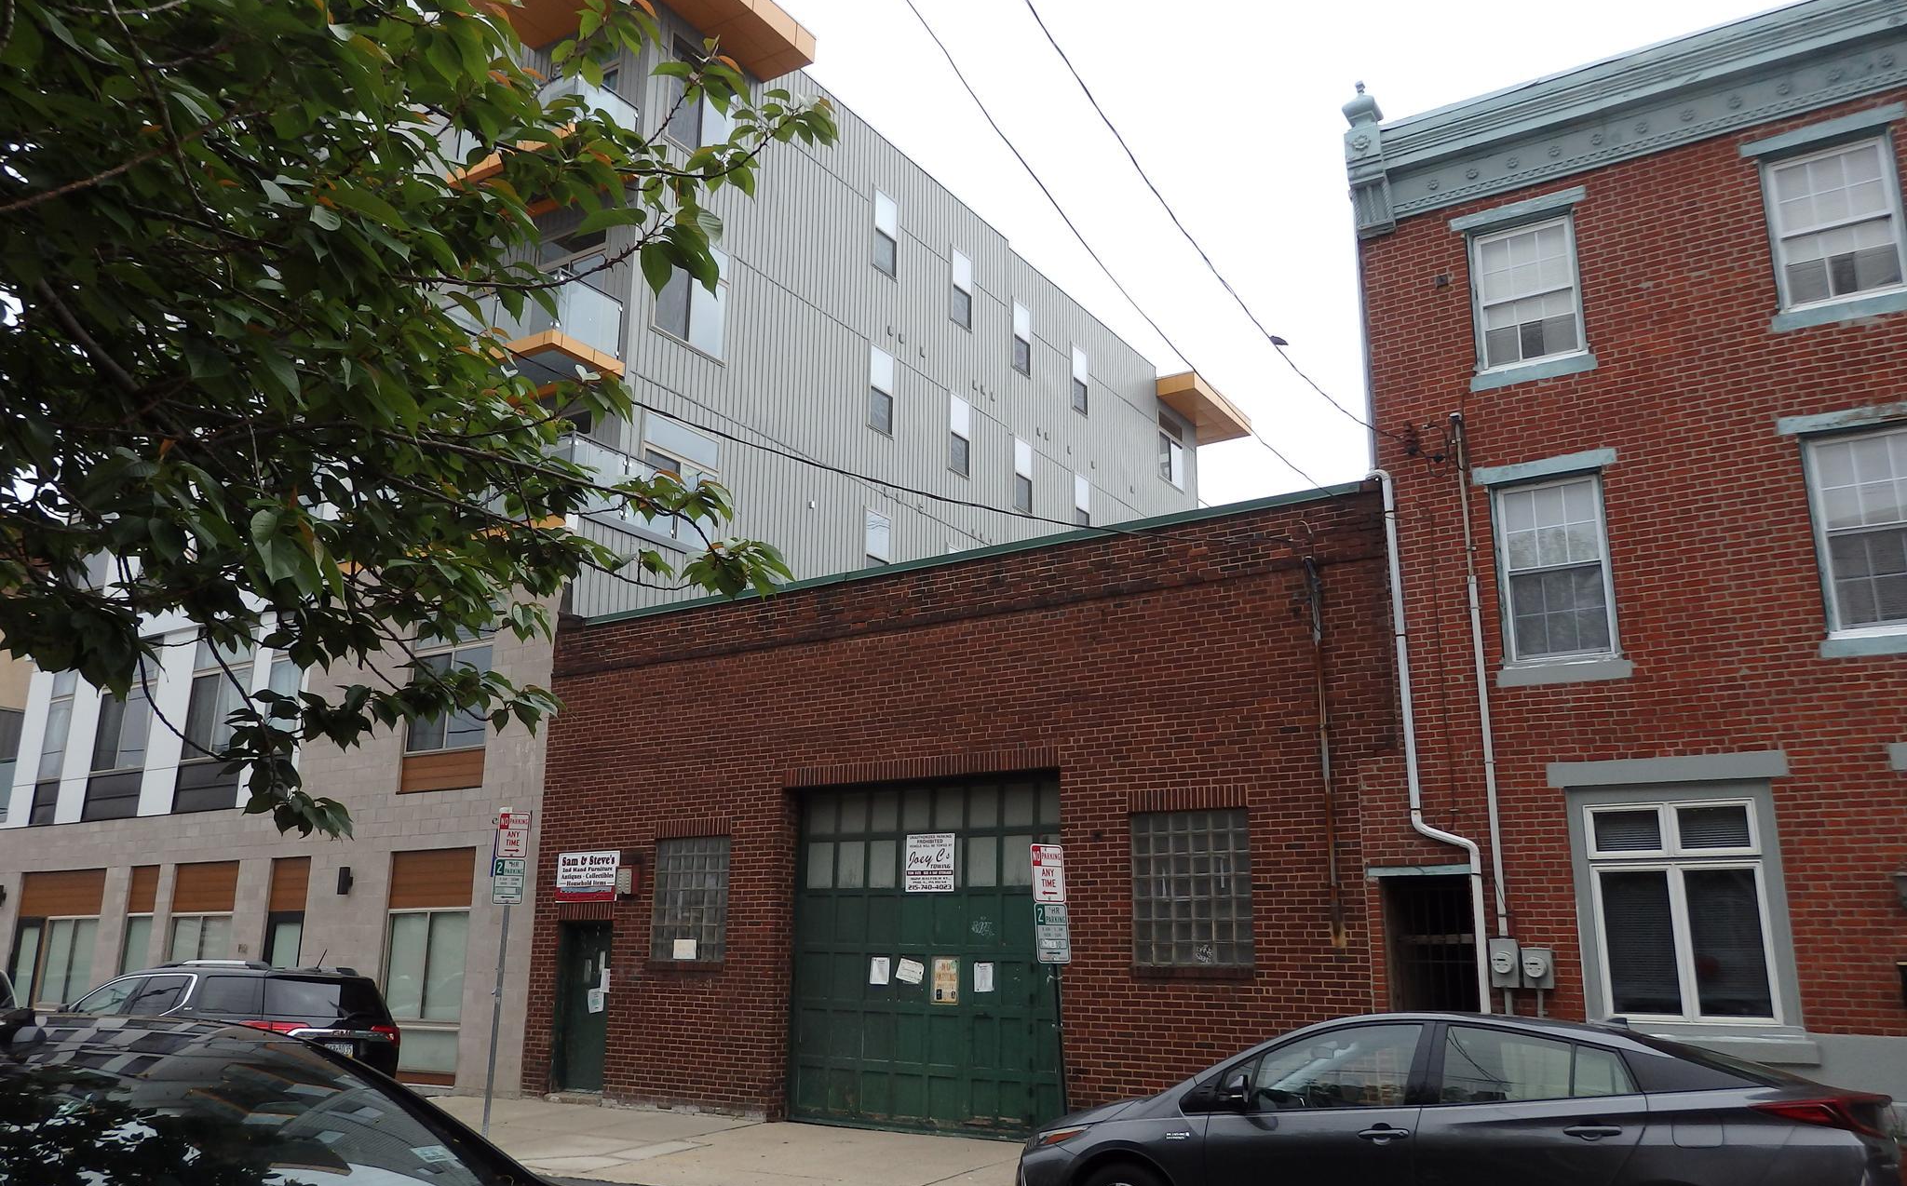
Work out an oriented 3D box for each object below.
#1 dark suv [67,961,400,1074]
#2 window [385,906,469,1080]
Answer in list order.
[{"bbox_3d":[-7.755,4.676,14.030,4.920,1.740,1.930,-10,-17,31],"label":"dark suv"},{"bbox_3d":[-7.009,5.246,18.220,1.690,2.080,0.120,-9,-17,31],"label":"window"}]

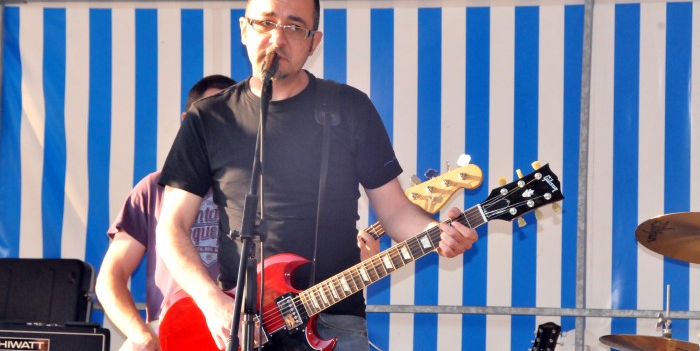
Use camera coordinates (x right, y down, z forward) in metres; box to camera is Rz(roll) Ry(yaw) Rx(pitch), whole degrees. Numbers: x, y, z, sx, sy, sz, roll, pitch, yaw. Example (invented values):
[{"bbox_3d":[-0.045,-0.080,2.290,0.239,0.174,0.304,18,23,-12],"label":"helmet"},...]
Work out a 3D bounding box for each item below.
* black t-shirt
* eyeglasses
[{"bbox_3d":[-0.155,0.045,6.920,0.545,0.560,0.310,-1,-1,4],"label":"black t-shirt"},{"bbox_3d":[-0.153,-0.330,6.800,0.150,0.040,0.145,10,1,1],"label":"eyeglasses"}]

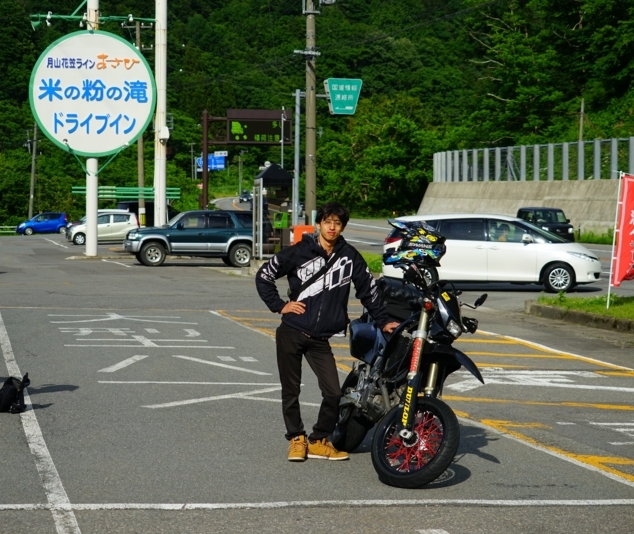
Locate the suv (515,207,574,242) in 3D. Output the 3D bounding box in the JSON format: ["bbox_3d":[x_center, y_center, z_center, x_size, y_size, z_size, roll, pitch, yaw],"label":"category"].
[{"bbox_3d":[9.815,-1.644,61.967,1.500,1.720,3.420,0,2,-9],"label":"suv"}]

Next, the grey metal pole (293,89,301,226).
[{"bbox_3d":[-0.654,-3.120,49.000,0.160,5.850,0.160,1,2,0],"label":"grey metal pole"}]

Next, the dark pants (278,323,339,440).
[{"bbox_3d":[-0.058,0.750,9.850,0.440,0.830,0.310,0,2,-5],"label":"dark pants"}]

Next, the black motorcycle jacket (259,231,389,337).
[{"bbox_3d":[0.037,0.133,9.850,0.900,0.700,0.400,0,2,2],"label":"black motorcycle jacket"}]

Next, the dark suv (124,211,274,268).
[{"bbox_3d":[-3.718,-0.954,45.166,4.650,1.750,1.750,0,2,-13],"label":"dark suv"}]

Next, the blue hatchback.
[{"bbox_3d":[-18.955,-3.016,99.970,3.750,1.560,1.680,0,2,-14],"label":"blue hatchback"}]

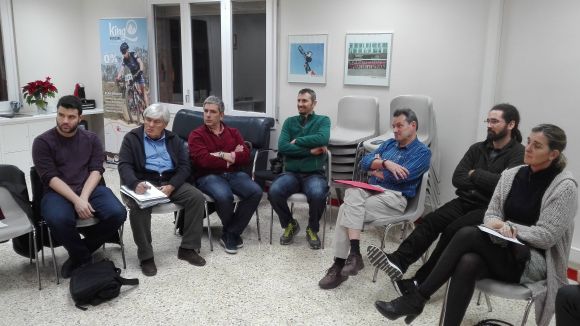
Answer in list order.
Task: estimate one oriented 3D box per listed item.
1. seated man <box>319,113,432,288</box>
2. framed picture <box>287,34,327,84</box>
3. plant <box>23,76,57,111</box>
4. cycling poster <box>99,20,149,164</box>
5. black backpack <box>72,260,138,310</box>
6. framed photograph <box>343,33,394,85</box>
[{"bbox_3d":[0.625,0.216,2.919,0.840,1.200,0.550,-7,14,-35],"label":"seated man"},{"bbox_3d":[0.191,-1.098,4.395,0.440,0.505,0.025,7,13,24],"label":"framed picture"},{"bbox_3d":[-3.005,-0.837,5.000,0.400,0.410,0.400,7,13,24],"label":"plant"},{"bbox_3d":[-2.249,-0.910,5.642,0.830,2.020,0.060,6,13,23],"label":"cycling poster"},{"bbox_3d":[-1.192,0.753,2.638,0.360,0.180,0.300,-7,14,-34],"label":"black backpack"},{"bbox_3d":[0.780,-1.025,4.125,0.465,0.515,0.025,7,13,24],"label":"framed photograph"}]

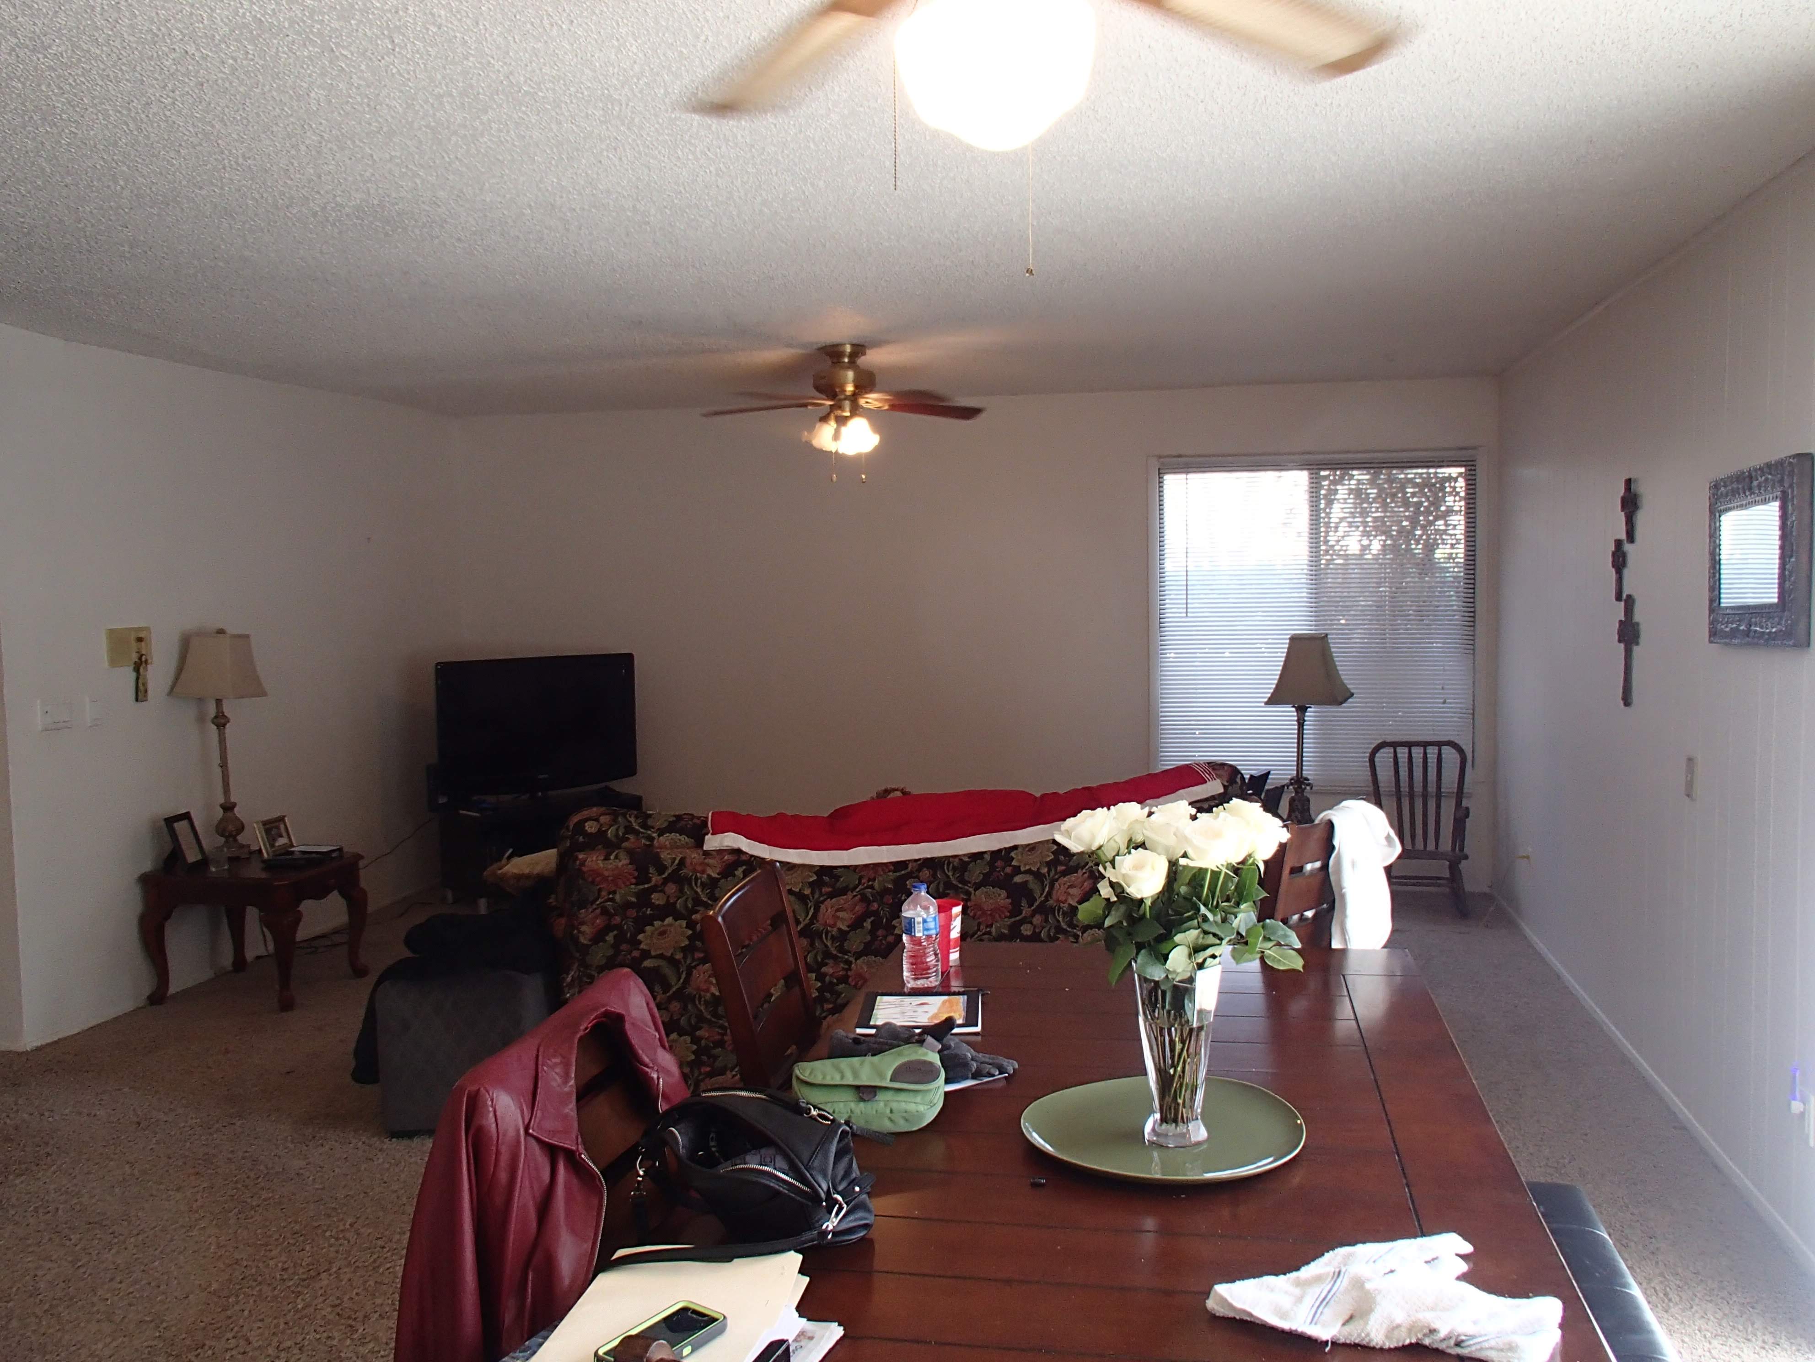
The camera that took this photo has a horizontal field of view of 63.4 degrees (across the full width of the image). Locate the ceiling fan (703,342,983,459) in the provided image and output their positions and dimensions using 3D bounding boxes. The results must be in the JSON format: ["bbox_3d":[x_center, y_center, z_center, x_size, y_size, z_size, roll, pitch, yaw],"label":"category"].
[{"bbox_3d":[-0.236,-1.064,5.579,1.090,0.416,1.090,0,4,12],"label":"ceiling fan"}]

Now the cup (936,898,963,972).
[{"bbox_3d":[0.059,0.514,2.965,0.102,0.127,0.102,-1,4,0],"label":"cup"}]

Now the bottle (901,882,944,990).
[{"bbox_3d":[0.026,0.481,2.796,0.070,0.192,0.070,0,4,12],"label":"bottle"}]

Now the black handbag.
[{"bbox_3d":[-0.183,0.584,1.824,0.310,0.155,0.210,1,4,24],"label":"black handbag"}]

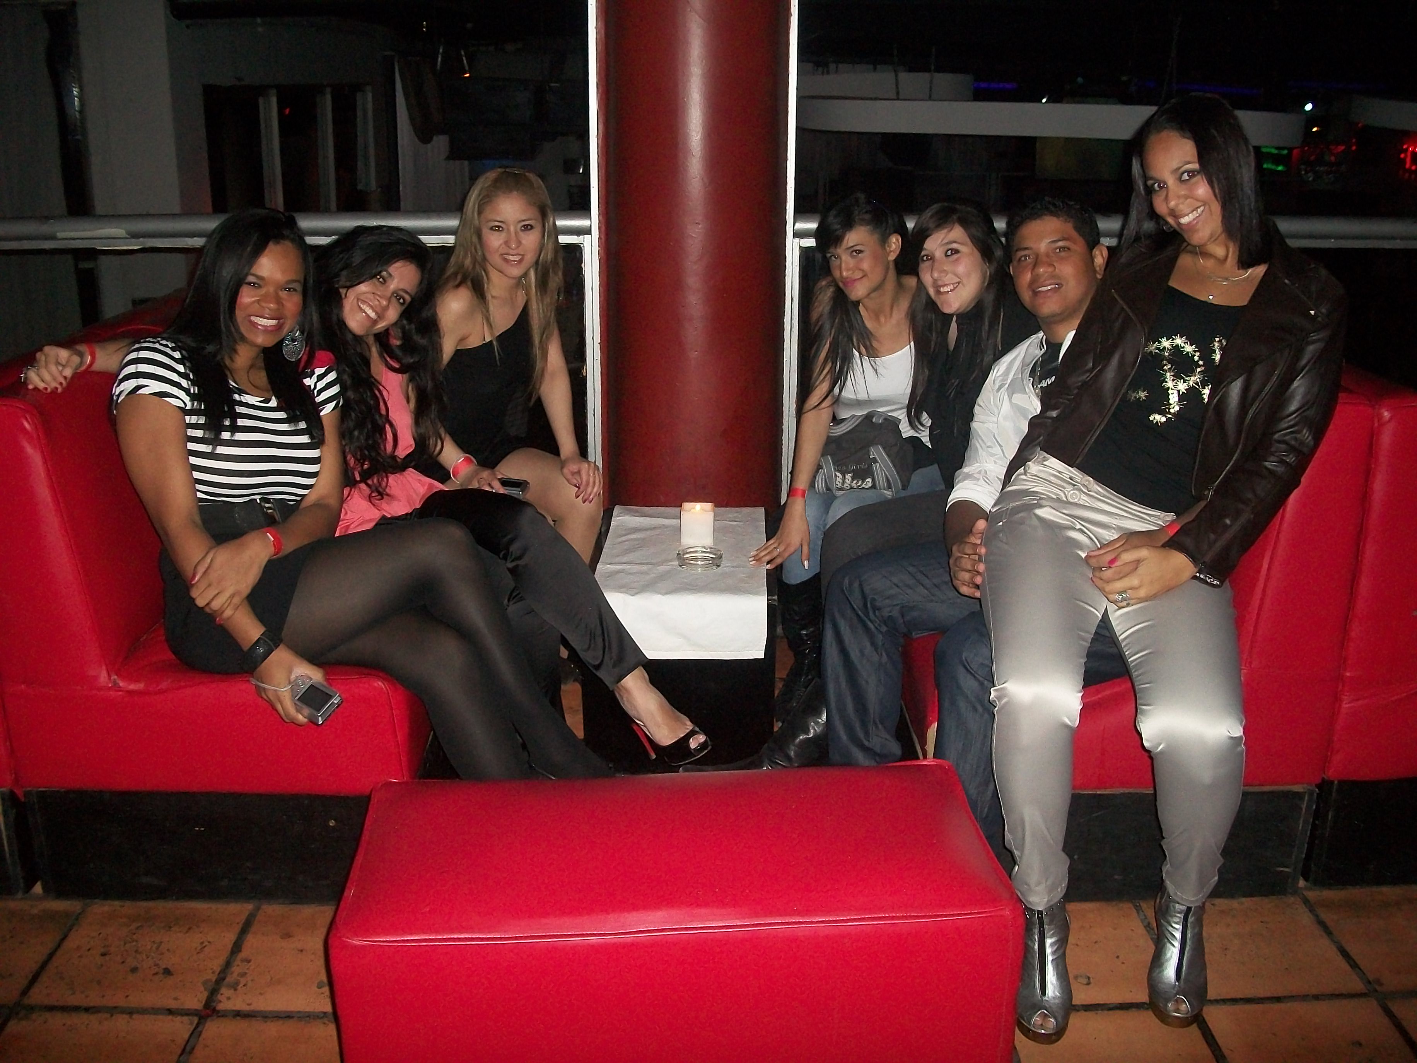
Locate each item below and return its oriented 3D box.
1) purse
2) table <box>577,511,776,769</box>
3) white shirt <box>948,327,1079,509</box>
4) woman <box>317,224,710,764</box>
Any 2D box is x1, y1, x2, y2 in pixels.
[{"bbox_3d":[0.335,-0.174,2.890,0.235,0.180,0.120,5,19,15],"label":"purse"},{"bbox_3d":[-0.061,0.233,3.027,0.410,0.430,0.620,0,18,1],"label":"table"},{"bbox_3d":[0.644,-0.142,2.496,0.460,0.520,0.340,15,24,38],"label":"white shirt"},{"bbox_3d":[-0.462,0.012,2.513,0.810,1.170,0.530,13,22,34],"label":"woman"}]

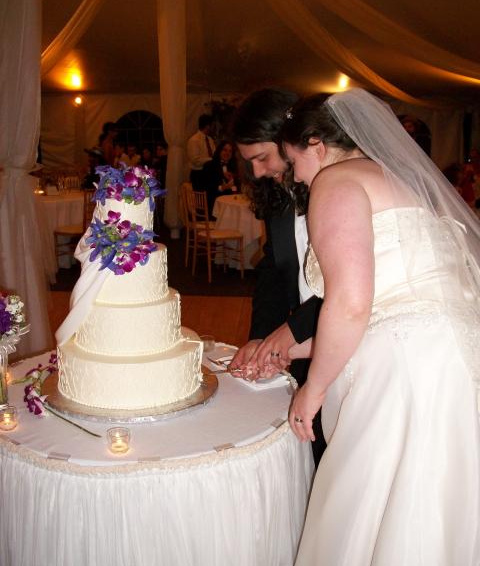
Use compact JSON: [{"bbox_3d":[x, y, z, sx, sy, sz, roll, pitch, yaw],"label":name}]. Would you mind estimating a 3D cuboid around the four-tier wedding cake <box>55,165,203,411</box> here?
[{"bbox_3d":[-0.319,-0.014,1.854,0.420,0.631,0.420,1,13,0],"label":"four-tier wedding cake"}]

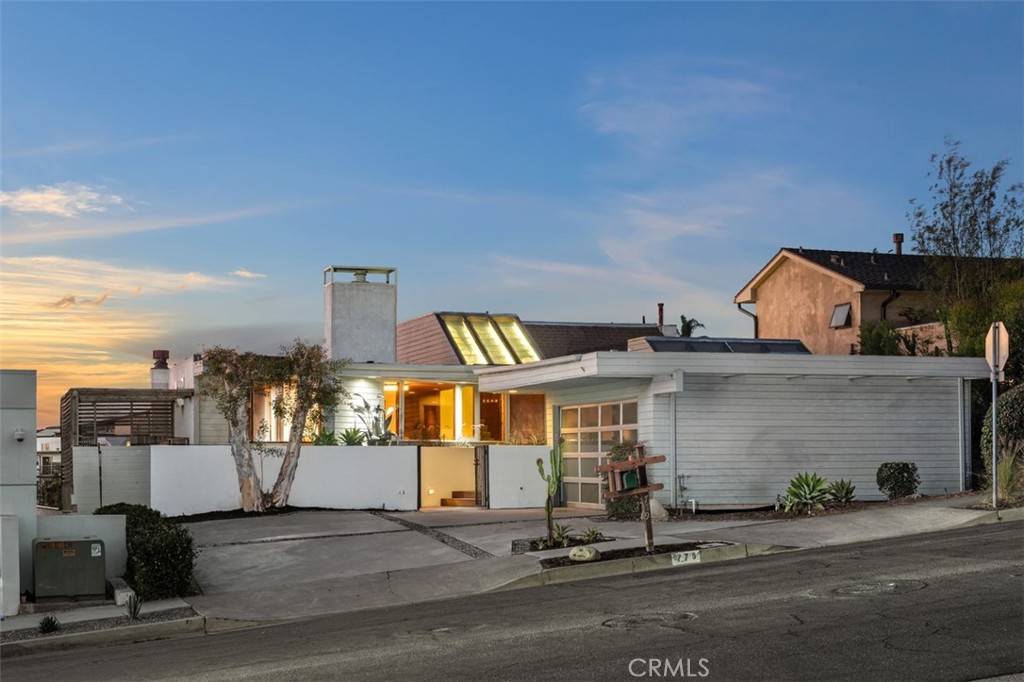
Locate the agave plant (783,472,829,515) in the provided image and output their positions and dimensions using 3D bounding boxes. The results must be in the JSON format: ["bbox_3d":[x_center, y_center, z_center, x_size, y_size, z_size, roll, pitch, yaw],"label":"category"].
[{"bbox_3d":[4.777,2.469,25.858,0.780,0.660,0.750,0,-4,0],"label":"agave plant"}]

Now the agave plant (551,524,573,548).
[{"bbox_3d":[0.756,2.911,23.862,0.310,0.360,0.330,0,-4,0],"label":"agave plant"}]

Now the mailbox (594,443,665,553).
[{"bbox_3d":[1.638,2.170,22.222,0.920,1.490,0.460,2,-4,-24],"label":"mailbox"}]

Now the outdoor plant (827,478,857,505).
[{"bbox_3d":[5.545,2.531,26.804,0.500,0.430,0.480,0,-4,0],"label":"outdoor plant"}]

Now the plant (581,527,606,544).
[{"bbox_3d":[1.213,2.895,23.715,0.370,0.250,0.350,0,-4,0],"label":"plant"}]

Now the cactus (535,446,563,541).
[{"bbox_3d":[0.561,2.280,23.888,0.390,1.550,0.320,1,-4,-20],"label":"cactus"}]

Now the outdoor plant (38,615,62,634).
[{"bbox_3d":[-5.382,3.304,18.568,0.280,0.210,0.280,2,-4,-25],"label":"outdoor plant"}]

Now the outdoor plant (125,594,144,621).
[{"bbox_3d":[-4.541,3.203,19.152,0.240,0.300,0.240,2,-4,-25],"label":"outdoor plant"}]

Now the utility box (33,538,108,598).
[{"bbox_3d":[-5.822,2.978,20.938,0.860,0.770,0.680,1,-4,-18],"label":"utility box"}]

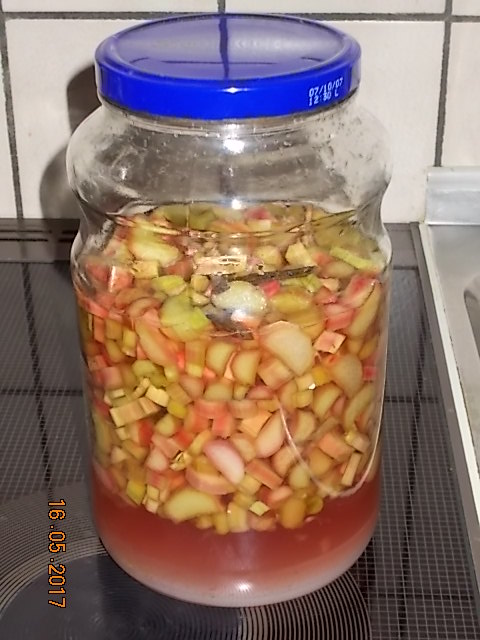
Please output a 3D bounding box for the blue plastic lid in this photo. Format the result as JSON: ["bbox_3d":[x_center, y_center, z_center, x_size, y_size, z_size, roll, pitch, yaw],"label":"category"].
[{"bbox_3d":[-0.004,-0.104,0.493,0.106,0.015,0.106,0,27,0],"label":"blue plastic lid"}]

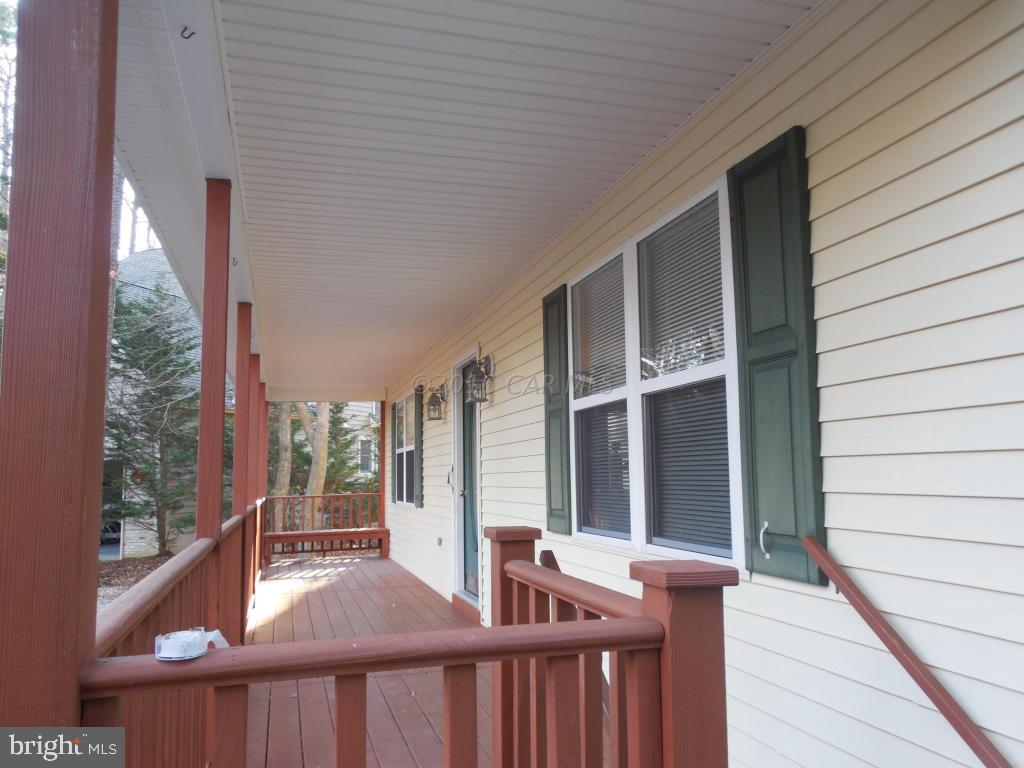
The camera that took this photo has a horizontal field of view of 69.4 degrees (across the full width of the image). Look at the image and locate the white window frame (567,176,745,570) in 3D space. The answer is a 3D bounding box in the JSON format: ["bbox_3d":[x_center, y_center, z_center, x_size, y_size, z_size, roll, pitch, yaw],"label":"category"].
[{"bbox_3d":[0.579,0.032,3.322,0.080,1.383,1.627,1,-7,-17],"label":"white window frame"}]

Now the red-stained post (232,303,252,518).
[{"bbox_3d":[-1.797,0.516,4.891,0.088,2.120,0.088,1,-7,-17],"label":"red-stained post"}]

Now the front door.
[{"bbox_3d":[-0.294,0.801,6.367,0.050,2.018,0.855,1,-7,-17],"label":"front door"}]

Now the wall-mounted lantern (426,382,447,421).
[{"bbox_3d":[-0.746,0.175,7.287,0.185,0.345,0.144,1,-7,-17],"label":"wall-mounted lantern"}]

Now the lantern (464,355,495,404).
[{"bbox_3d":[-0.229,-0.041,5.600,0.185,0.338,0.144,1,-7,-17],"label":"lantern"}]

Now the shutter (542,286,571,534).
[{"bbox_3d":[0.261,0.150,4.240,0.030,1.371,0.361,1,-7,-17],"label":"shutter"}]

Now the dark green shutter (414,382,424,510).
[{"bbox_3d":[-1.065,0.736,8.564,0.030,1.382,0.375,1,-7,-17],"label":"dark green shutter"}]

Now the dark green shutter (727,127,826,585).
[{"bbox_3d":[0.836,-0.086,2.364,0.030,1.371,0.360,1,-7,-17],"label":"dark green shutter"}]

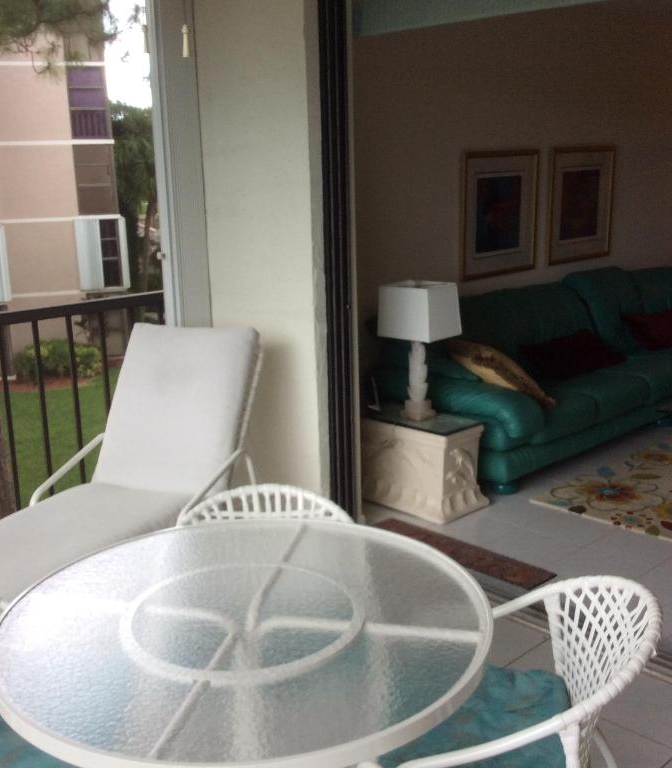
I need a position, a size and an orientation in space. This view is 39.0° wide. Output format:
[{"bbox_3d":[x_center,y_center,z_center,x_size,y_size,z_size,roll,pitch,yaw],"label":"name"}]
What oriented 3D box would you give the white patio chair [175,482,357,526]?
[{"bbox_3d":[-0.191,0.734,2.631,0.600,0.750,0.620,-1,13,0],"label":"white patio chair"}]

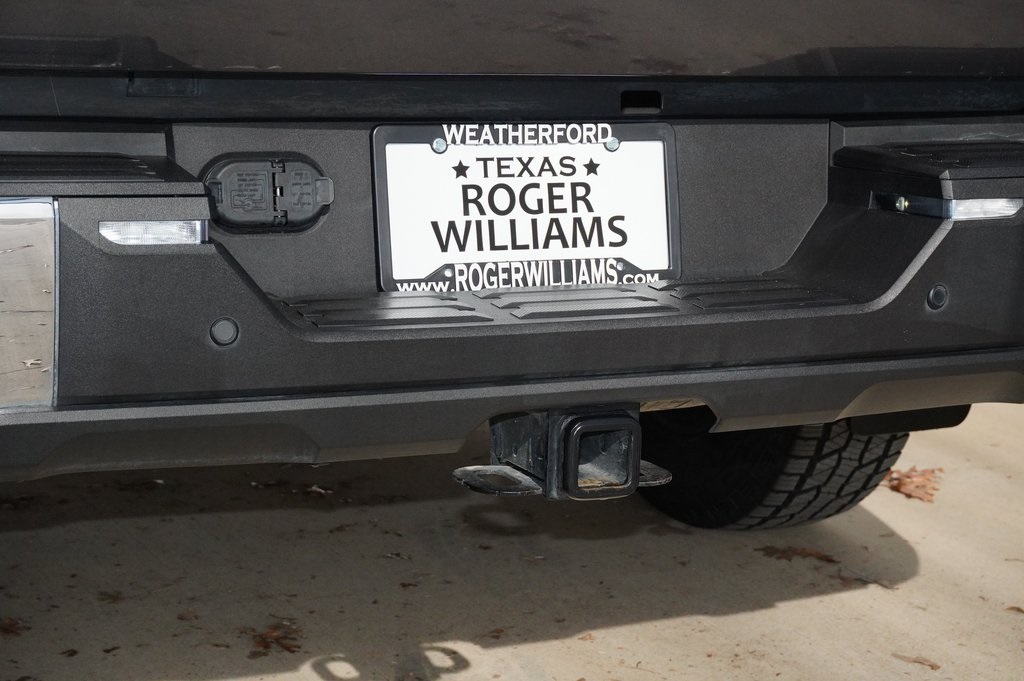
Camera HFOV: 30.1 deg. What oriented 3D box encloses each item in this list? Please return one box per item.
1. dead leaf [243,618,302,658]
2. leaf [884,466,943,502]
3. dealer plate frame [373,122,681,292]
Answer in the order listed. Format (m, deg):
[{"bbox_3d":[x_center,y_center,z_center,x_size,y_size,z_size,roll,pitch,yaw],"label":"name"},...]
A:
[{"bbox_3d":[-0.324,0.399,2.568,0.082,0.022,0.115,-1,8,-7],"label":"dead leaf"},{"bbox_3d":[0.737,0.264,3.501,0.115,0.035,0.140,2,8,12],"label":"leaf"},{"bbox_3d":[0.018,-0.126,1.815,0.309,0.157,0.014,-3,0,-22],"label":"dealer plate frame"}]

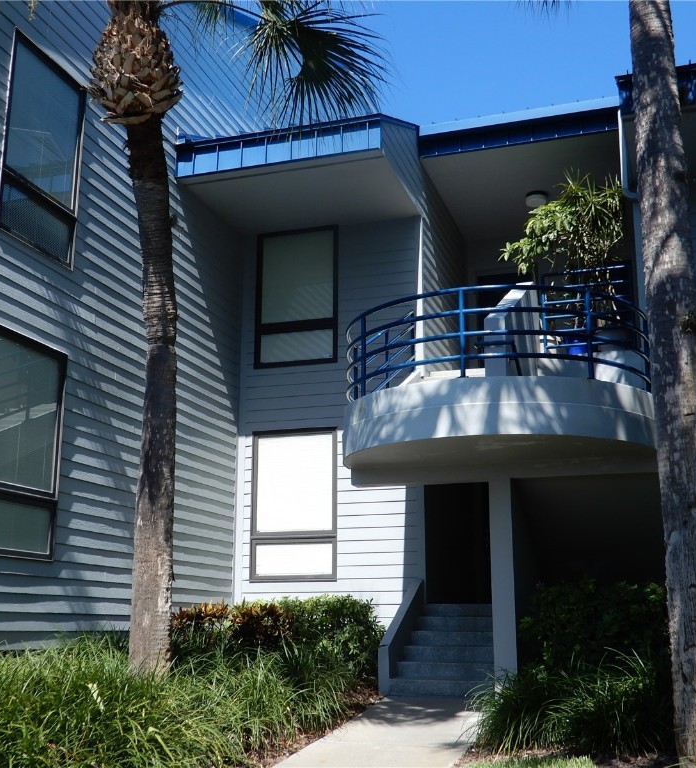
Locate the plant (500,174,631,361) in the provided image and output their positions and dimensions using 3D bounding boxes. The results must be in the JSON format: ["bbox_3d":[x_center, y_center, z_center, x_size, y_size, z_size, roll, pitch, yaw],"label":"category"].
[{"bbox_3d":[2.923,-1.563,13.862,1.697,2.570,1.344,-4,-14,18],"label":"plant"}]

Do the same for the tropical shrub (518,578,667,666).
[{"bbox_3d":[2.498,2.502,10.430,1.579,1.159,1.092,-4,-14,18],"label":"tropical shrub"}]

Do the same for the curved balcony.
[{"bbox_3d":[1.429,0.086,10.855,3.394,1.680,1.898,-4,-14,18],"label":"curved balcony"}]

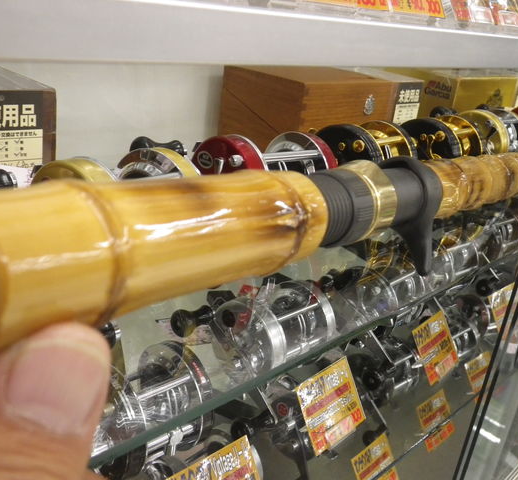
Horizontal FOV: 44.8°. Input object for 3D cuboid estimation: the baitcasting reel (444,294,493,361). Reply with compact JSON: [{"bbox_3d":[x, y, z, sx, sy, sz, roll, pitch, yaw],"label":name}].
[{"bbox_3d":[0.220,0.089,0.658,0.056,0.056,0.076,26,28,37],"label":"baitcasting reel"}]

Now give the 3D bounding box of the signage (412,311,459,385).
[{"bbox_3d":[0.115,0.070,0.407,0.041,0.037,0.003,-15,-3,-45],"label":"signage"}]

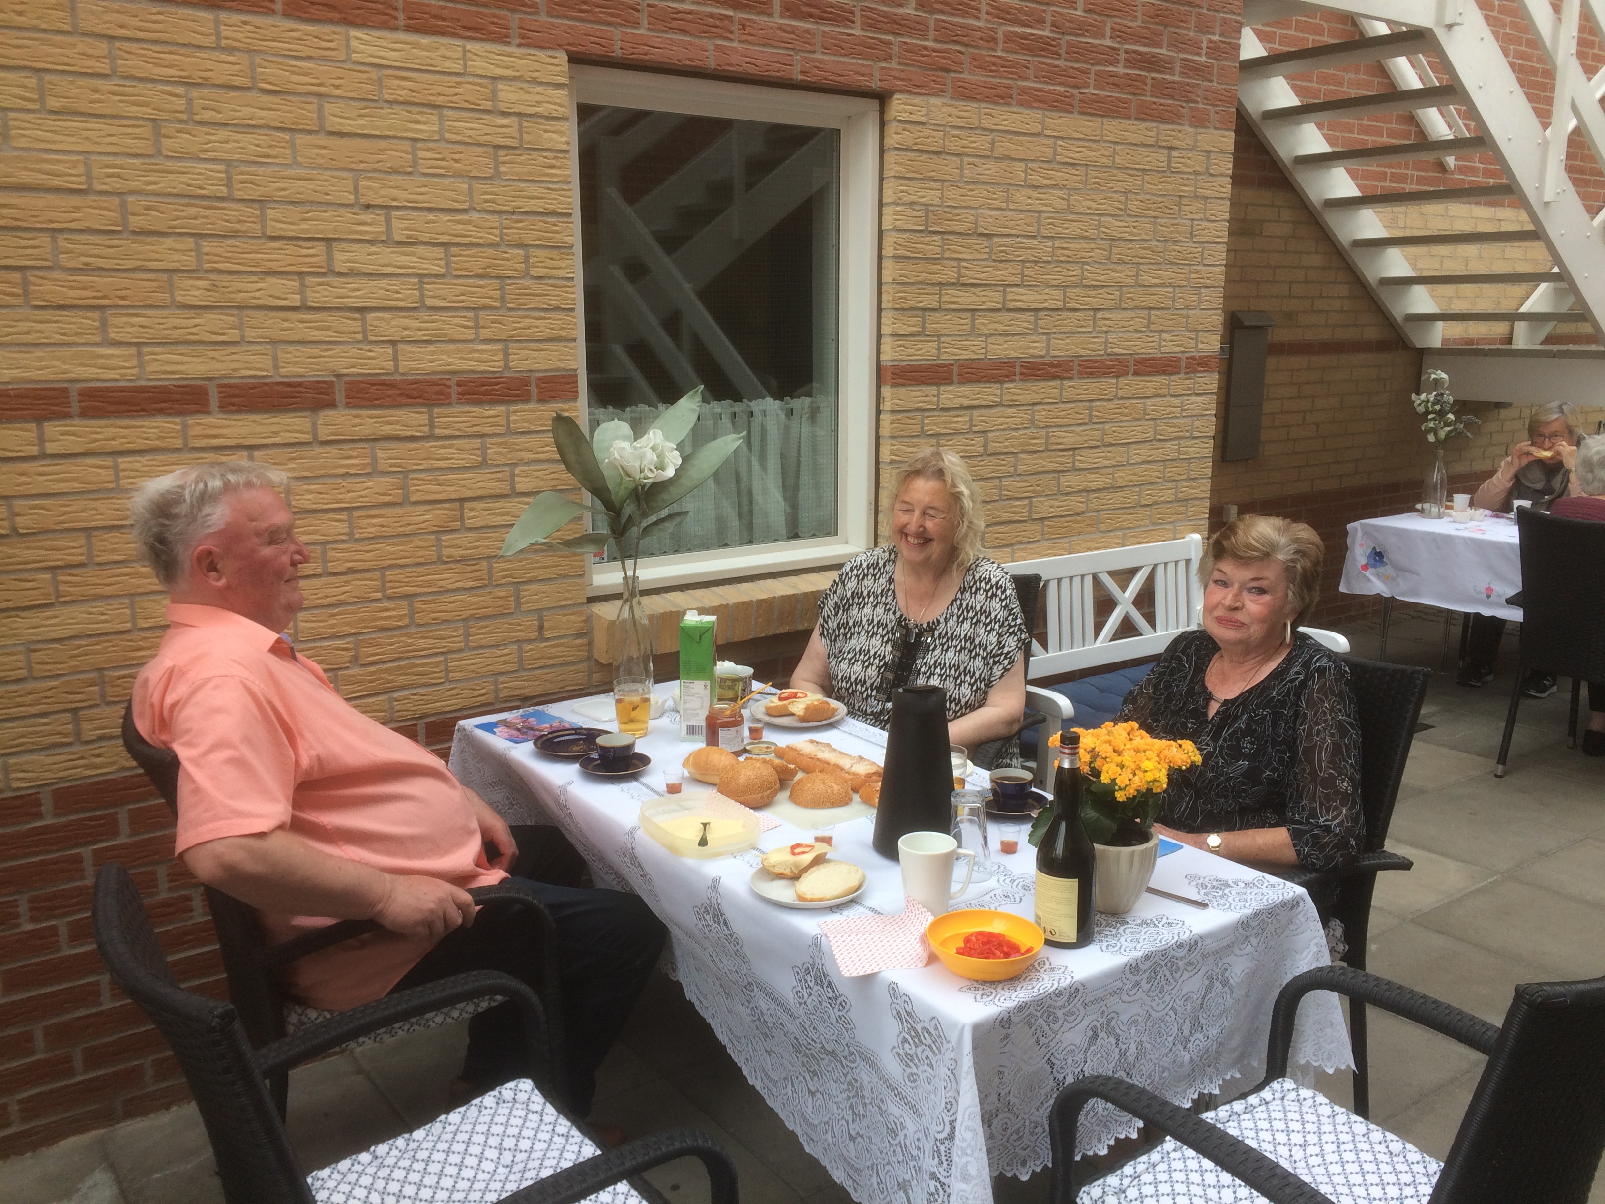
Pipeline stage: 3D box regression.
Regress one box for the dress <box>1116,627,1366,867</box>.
[{"bbox_3d":[0.833,0.315,2.546,0.500,0.540,0.360,9,15,36],"label":"dress"}]

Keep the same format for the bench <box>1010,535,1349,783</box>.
[{"bbox_3d":[0.935,0.332,3.860,1.230,0.900,0.580,-9,15,-35],"label":"bench"}]

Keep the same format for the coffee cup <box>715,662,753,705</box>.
[{"bbox_3d":[-0.154,0.186,2.992,0.092,0.086,0.092,0,12,0],"label":"coffee cup"}]

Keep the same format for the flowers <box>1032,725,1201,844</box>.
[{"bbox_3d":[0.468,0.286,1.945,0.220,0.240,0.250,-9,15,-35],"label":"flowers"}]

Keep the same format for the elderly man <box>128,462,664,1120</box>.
[{"bbox_3d":[-0.703,0.425,2.347,0.840,1.360,0.600,-9,15,-35],"label":"elderly man"}]

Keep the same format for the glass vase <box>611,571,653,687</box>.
[{"bbox_3d":[-0.381,0.088,3.001,0.092,0.270,0.092,0,12,0],"label":"glass vase"}]

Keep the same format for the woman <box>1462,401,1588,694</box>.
[{"bbox_3d":[3.211,-0.248,5.824,0.550,1.200,0.750,12,17,43],"label":"woman"}]

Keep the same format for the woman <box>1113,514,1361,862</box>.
[{"bbox_3d":[0.743,0.461,2.461,0.520,1.240,0.760,9,15,36],"label":"woman"}]

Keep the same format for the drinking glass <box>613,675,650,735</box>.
[{"bbox_3d":[-0.354,0.216,2.788,0.077,0.112,0.077,0,12,0],"label":"drinking glass"}]

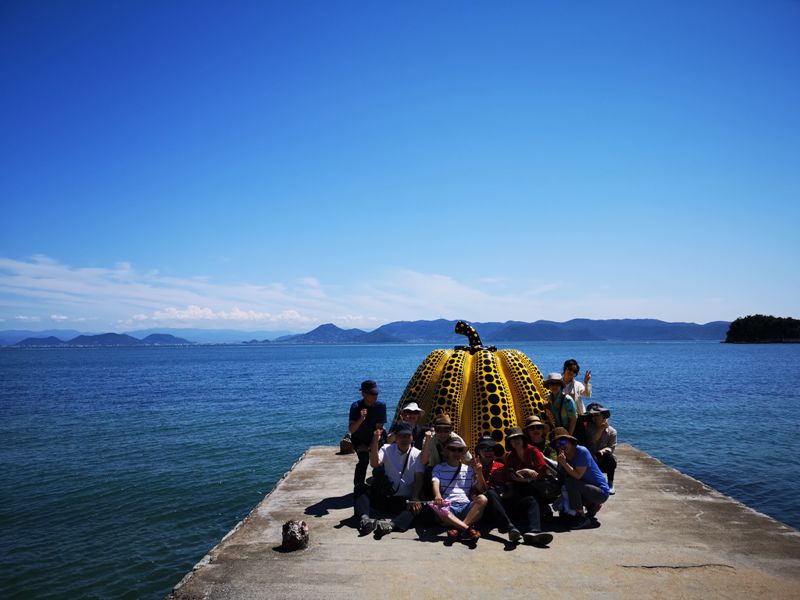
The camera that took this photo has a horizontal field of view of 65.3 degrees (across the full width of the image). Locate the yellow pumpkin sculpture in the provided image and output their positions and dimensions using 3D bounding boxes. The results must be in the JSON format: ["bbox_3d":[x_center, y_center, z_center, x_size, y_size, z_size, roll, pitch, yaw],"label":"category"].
[{"bbox_3d":[1.087,1.281,8.666,2.500,2.000,2.500,-1,-4,7],"label":"yellow pumpkin sculpture"}]

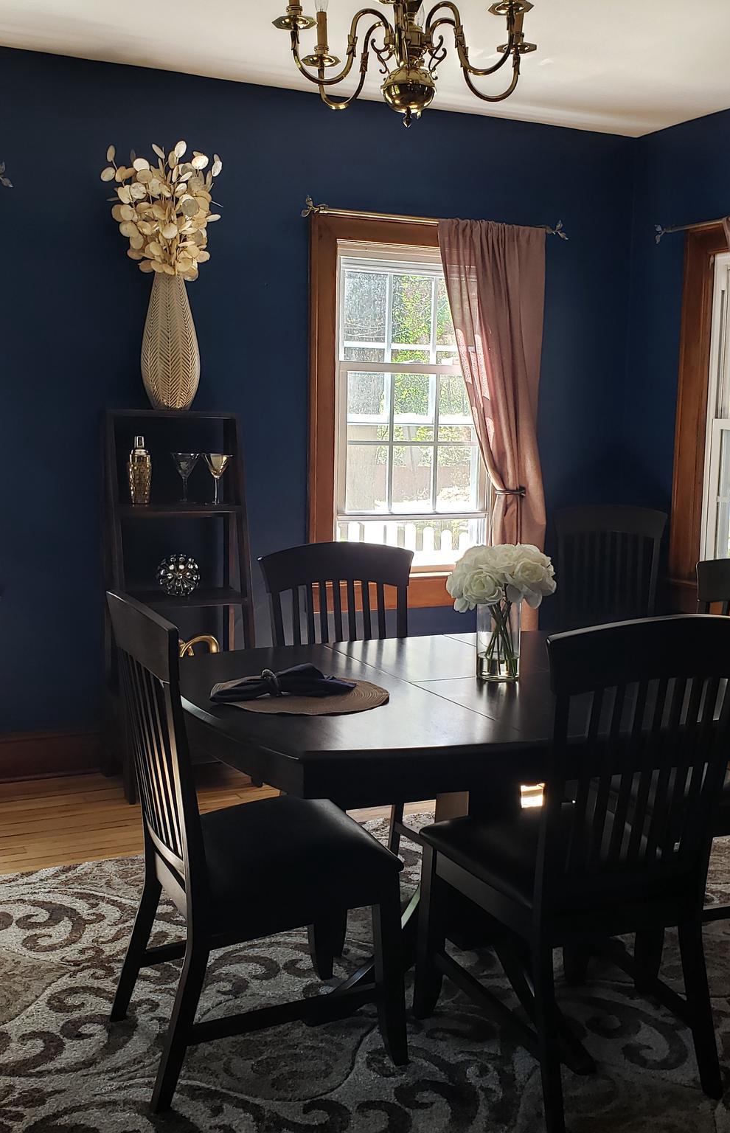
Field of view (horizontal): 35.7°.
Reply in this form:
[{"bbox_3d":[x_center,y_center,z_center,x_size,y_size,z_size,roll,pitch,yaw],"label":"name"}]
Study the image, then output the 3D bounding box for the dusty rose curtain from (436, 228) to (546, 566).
[{"bbox_3d":[0.557,-0.378,5.034,0.580,2.180,0.130,-2,7,-25],"label":"dusty rose curtain"}]

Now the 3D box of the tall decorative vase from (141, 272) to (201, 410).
[{"bbox_3d":[-0.734,-0.856,4.299,0.225,0.500,0.225,-2,7,-25],"label":"tall decorative vase"}]

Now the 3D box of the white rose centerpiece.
[{"bbox_3d":[0.329,0.109,2.772,0.270,0.330,0.270,1,7,0],"label":"white rose centerpiece"}]

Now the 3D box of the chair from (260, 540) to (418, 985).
[{"bbox_3d":[0.027,0.457,3.374,0.510,1.010,0.560,-2,7,-25],"label":"chair"}]

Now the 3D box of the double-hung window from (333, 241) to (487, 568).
[{"bbox_3d":[0.221,-0.688,4.972,0.780,1.380,0.100,-2,7,-25],"label":"double-hung window"}]

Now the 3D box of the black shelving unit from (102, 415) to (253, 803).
[{"bbox_3d":[-0.694,0.125,4.240,0.517,1.394,0.408,-3,8,-26],"label":"black shelving unit"}]

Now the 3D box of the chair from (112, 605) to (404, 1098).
[{"bbox_3d":[-0.245,0.551,2.467,0.564,1.002,0.506,-3,8,-24],"label":"chair"}]

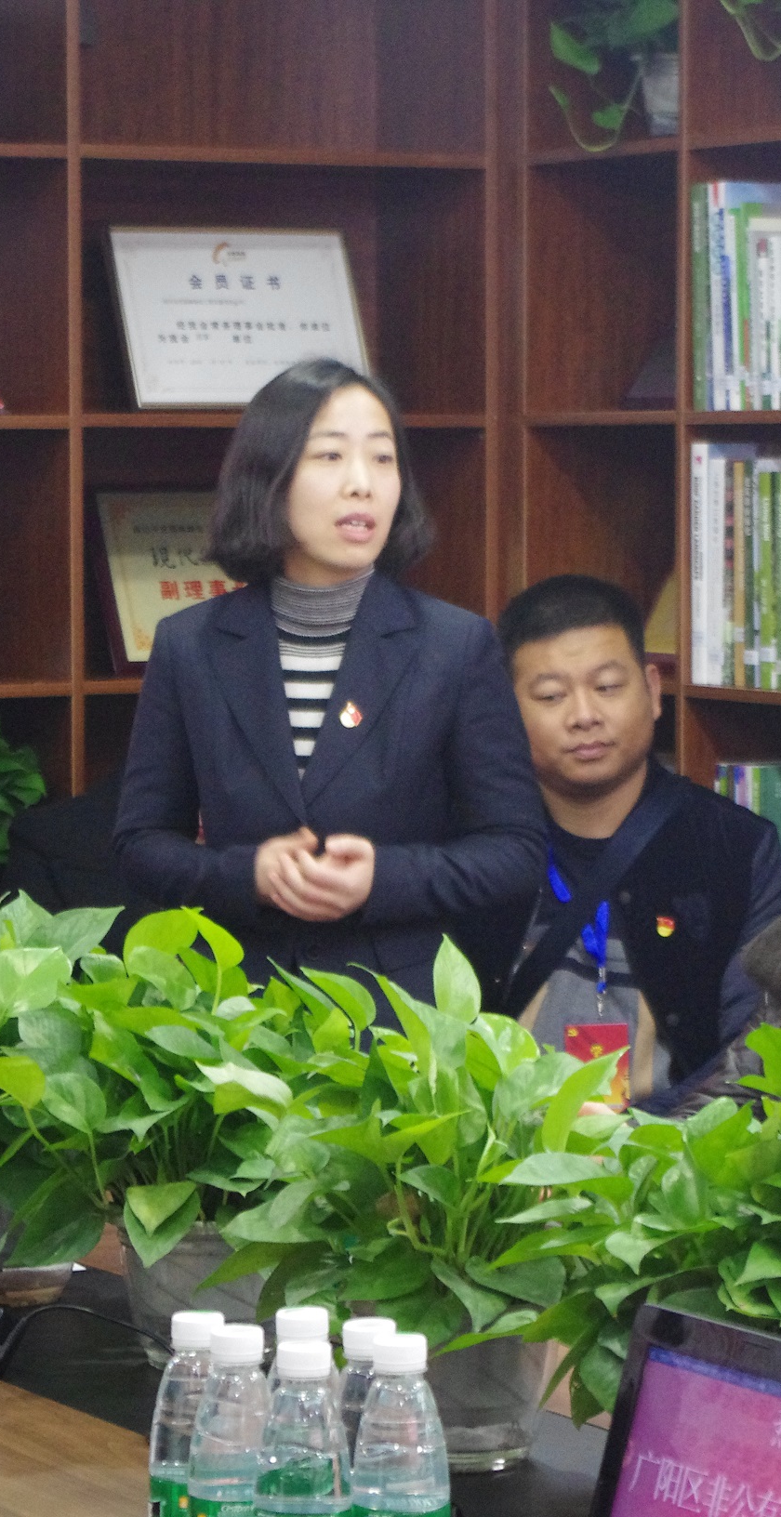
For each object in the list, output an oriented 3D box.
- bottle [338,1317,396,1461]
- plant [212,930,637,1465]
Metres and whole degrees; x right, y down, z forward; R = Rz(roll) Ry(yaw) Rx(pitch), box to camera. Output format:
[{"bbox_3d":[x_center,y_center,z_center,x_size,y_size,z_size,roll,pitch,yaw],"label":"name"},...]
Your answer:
[{"bbox_3d":[-0.012,0.438,3.225,0.061,0.179,0.061,0,3,0],"label":"bottle"},{"bbox_3d":[0.022,0.316,3.694,0.300,0.368,0.300,0,3,0],"label":"plant"}]

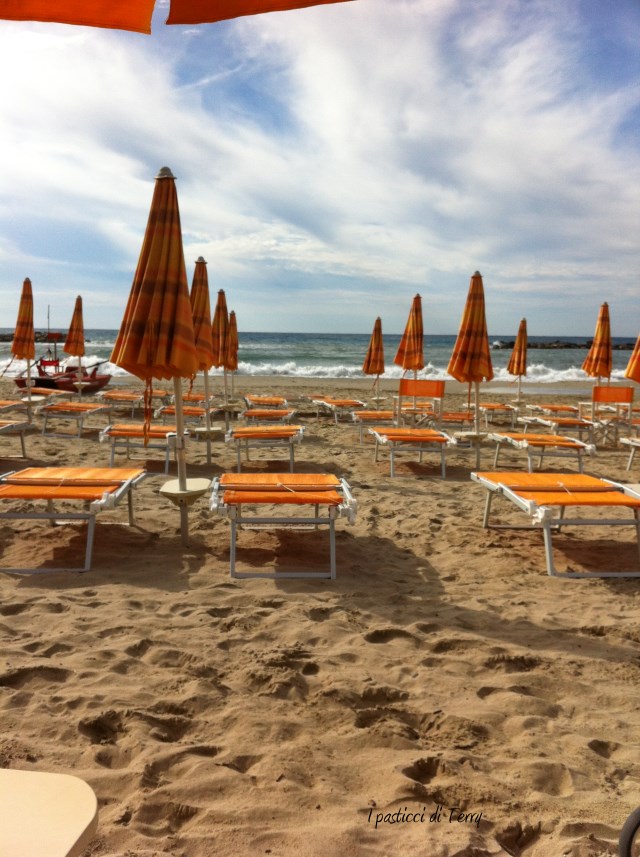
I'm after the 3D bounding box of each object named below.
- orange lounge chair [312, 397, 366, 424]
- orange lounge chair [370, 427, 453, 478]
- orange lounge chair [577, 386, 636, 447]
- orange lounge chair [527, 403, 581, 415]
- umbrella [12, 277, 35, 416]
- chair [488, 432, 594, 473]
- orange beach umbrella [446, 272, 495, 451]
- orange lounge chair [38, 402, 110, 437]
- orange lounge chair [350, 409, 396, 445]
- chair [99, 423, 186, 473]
[{"bbox_3d":[0.495,-0.334,18.124,0.740,0.400,1.420,0,6,-11],"label":"orange lounge chair"},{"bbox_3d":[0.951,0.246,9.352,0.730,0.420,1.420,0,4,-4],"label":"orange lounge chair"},{"bbox_3d":[4.146,-0.170,12.489,0.600,0.890,0.520,0,6,-5],"label":"orange lounge chair"},{"bbox_3d":[4.983,-0.252,18.335,0.740,0.400,1.420,1,6,-2],"label":"orange lounge chair"},{"bbox_3d":[-4.666,-1.242,13.787,0.380,2.299,0.380,1,6,0],"label":"umbrella"},{"bbox_3d":[2.337,0.324,9.335,0.740,0.400,1.420,1,6,-3],"label":"chair"},{"bbox_3d":[1.738,-0.639,9.924,0.520,2.300,0.520,1,6,-3],"label":"orange beach umbrella"},{"bbox_3d":[-3.735,-0.145,13.136,0.740,0.400,1.420,1,6,-1],"label":"orange lounge chair"},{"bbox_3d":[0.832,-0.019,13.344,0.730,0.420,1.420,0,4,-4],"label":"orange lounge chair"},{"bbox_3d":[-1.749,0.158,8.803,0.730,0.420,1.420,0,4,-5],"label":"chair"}]

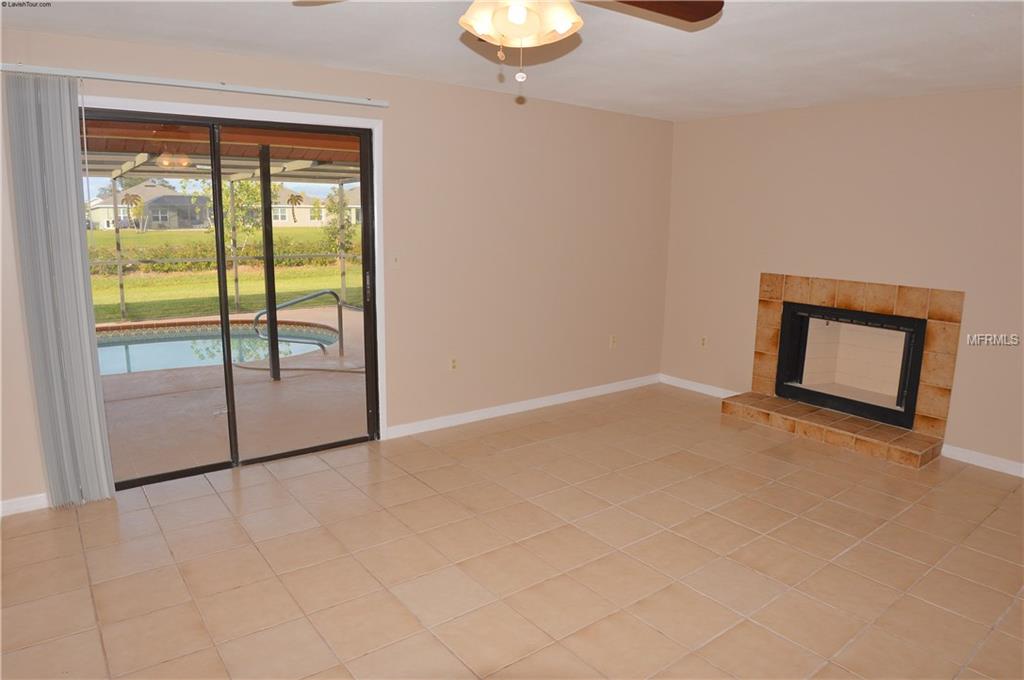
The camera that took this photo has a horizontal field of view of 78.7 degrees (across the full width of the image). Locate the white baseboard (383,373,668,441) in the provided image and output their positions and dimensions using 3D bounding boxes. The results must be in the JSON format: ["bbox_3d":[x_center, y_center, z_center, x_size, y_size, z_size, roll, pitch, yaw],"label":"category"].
[{"bbox_3d":[0.300,0.516,5.243,2.944,0.087,0.015,-7,13,-37],"label":"white baseboard"}]

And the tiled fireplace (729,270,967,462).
[{"bbox_3d":[2.319,0.144,4.563,0.396,1.116,1.444,-7,13,-37],"label":"tiled fireplace"}]

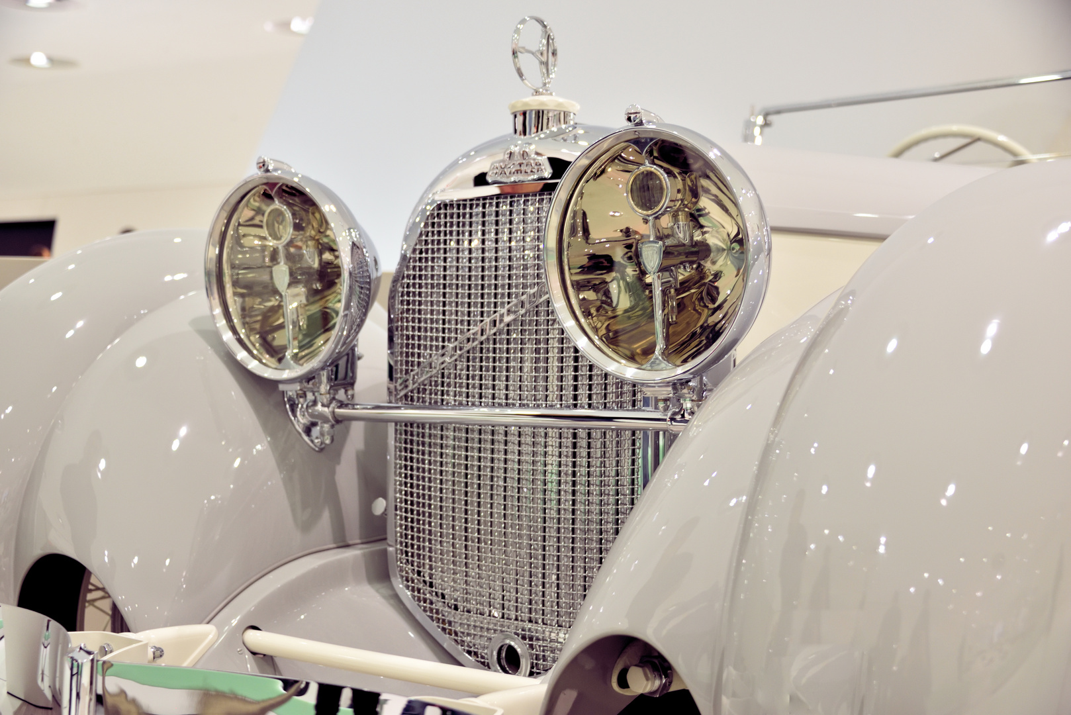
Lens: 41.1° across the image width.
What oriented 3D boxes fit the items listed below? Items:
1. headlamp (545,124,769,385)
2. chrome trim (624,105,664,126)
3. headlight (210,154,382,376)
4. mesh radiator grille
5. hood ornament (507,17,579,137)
[{"bbox_3d":[0.170,-0.118,1.606,0.284,0.284,0.186,0,6,39],"label":"headlamp"},{"bbox_3d":[0.117,-0.260,1.538,0.020,0.024,0.059,0,6,39],"label":"chrome trim"},{"bbox_3d":[-0.296,-0.127,1.973,0.284,0.300,0.186,0,6,39],"label":"headlight"},{"bbox_3d":[-0.031,0.097,1.828,0.424,0.613,0.059,1,2,39],"label":"mesh radiator grille"},{"bbox_3d":[0.010,-0.369,1.877,0.093,0.159,0.093,1,3,44],"label":"hood ornament"}]

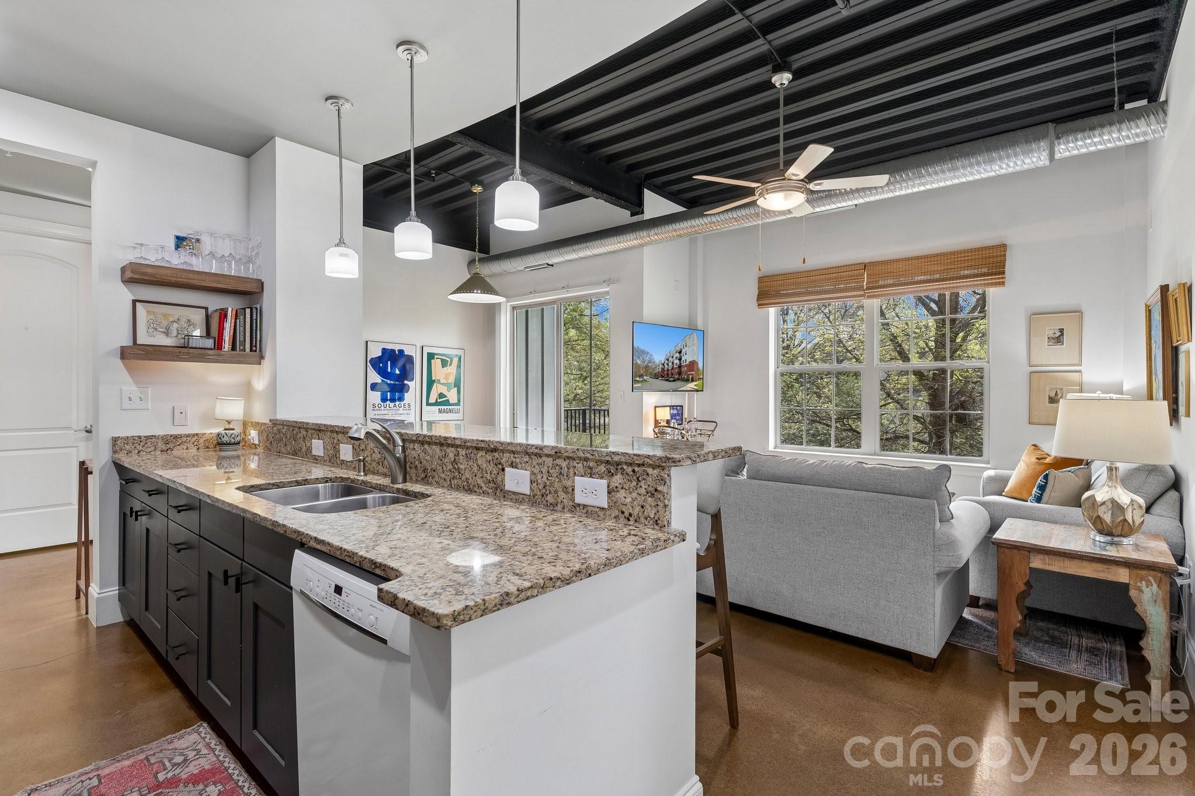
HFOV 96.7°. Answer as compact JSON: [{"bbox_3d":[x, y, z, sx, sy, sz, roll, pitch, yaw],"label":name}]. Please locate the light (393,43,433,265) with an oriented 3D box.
[{"bbox_3d":[-0.785,-1.055,2.262,0.168,0.892,0.168,1,1,40],"label":"light"}]

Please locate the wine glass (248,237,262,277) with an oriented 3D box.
[{"bbox_3d":[-2.049,-0.820,3.170,0.077,0.240,0.077,1,1,39],"label":"wine glass"}]

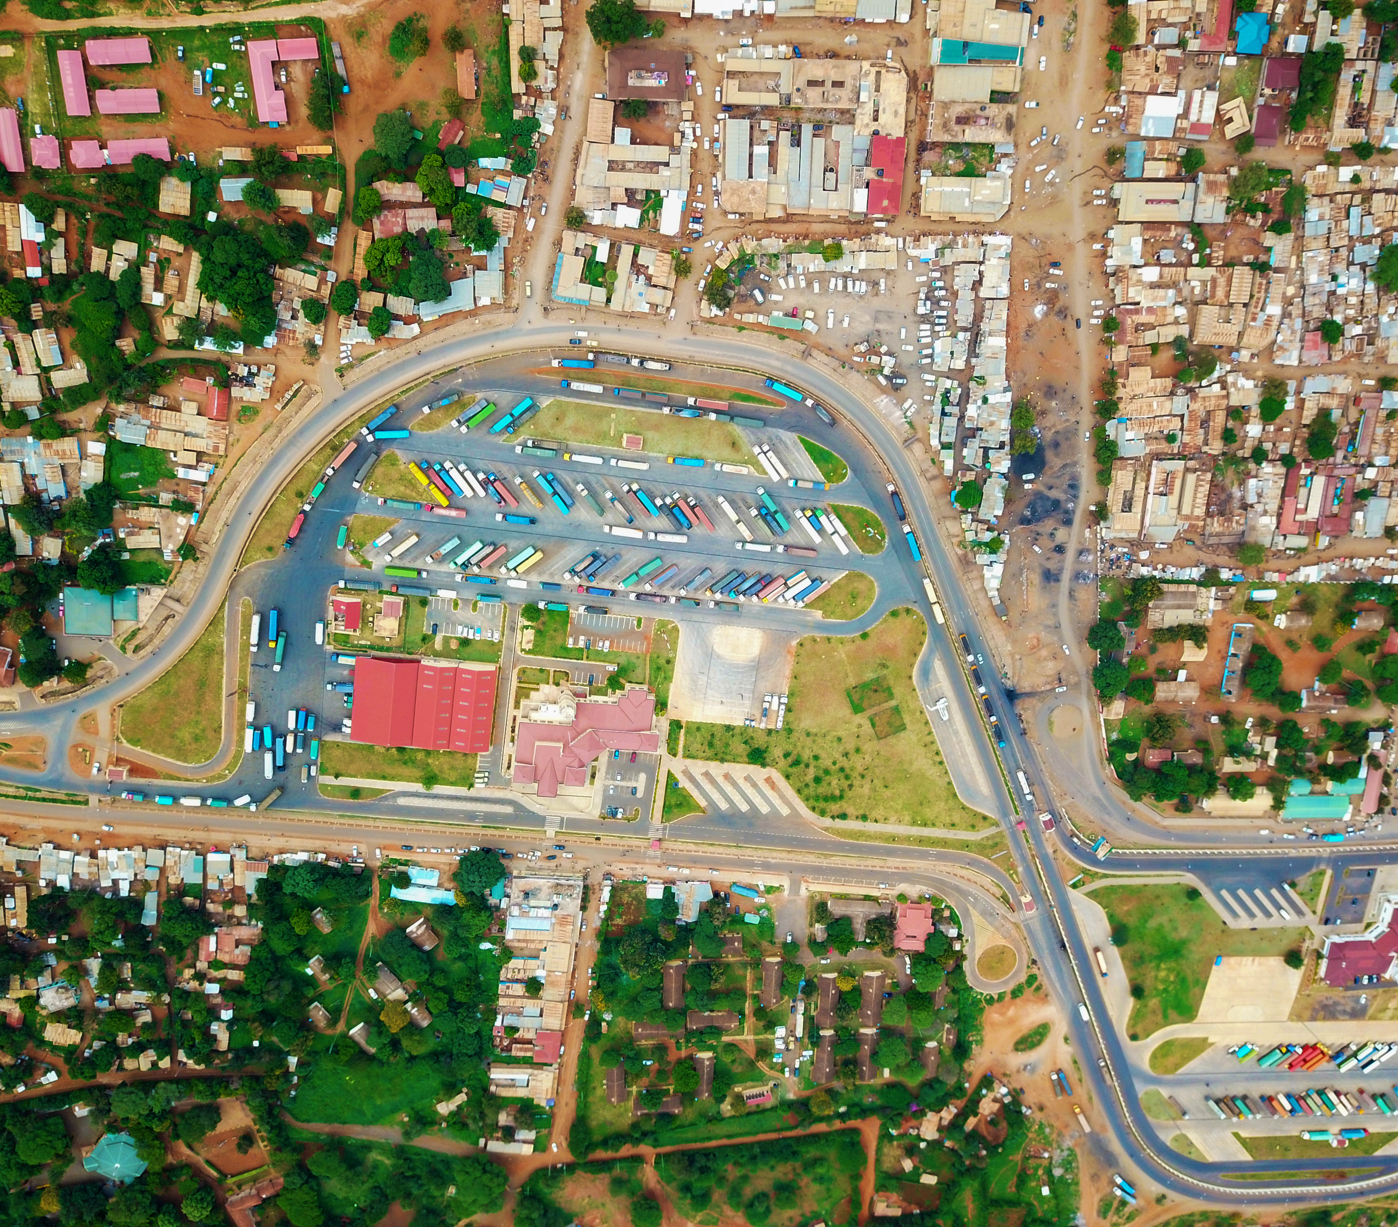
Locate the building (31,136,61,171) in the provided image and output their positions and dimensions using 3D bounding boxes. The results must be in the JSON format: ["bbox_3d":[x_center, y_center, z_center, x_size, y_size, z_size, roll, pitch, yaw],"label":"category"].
[{"bbox_3d":[-232.935,-164.259,438.270,9.186,5.000,10.325,-1,108,-6],"label":"building"}]

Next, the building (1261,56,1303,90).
[{"bbox_3d":[226.930,-209.410,476.840,14.040,5.500,10.350,-3,109,-6],"label":"building"}]

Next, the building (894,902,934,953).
[{"bbox_3d":[103.000,149.660,586.160,19.480,6.000,28.960,-3,109,-6],"label":"building"}]

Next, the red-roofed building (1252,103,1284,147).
[{"bbox_3d":[223.310,-191.380,482.660,9.740,5.500,14.600,-2,109,-6],"label":"red-roofed building"}]

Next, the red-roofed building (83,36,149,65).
[{"bbox_3d":[-203.271,-197.013,431.436,20.593,4.600,7.615,-6,108,-5],"label":"red-roofed building"}]

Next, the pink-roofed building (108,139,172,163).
[{"bbox_3d":[-200.010,-165.230,439.640,20.520,4.800,7.720,-5,110,-5],"label":"pink-roofed building"}]

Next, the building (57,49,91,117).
[{"bbox_3d":[-219.760,-186.491,432.920,7.736,4.600,20.915,-3,108,-5],"label":"building"}]

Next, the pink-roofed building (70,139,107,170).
[{"bbox_3d":[-218.649,-164.238,439.877,10.134,5.000,8.887,-4,108,-5],"label":"pink-roofed building"}]

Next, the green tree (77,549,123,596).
[{"bbox_3d":[-234.617,-16.330,481.743,16.704,11.000,18.268,0,107,-6],"label":"green tree"}]

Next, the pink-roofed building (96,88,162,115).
[{"bbox_3d":[-201.310,-180.750,434.080,20.390,4.800,7.840,-4,109,-6],"label":"pink-roofed building"}]

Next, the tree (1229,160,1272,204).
[{"bbox_3d":[217.194,-170.331,484.924,16.974,8.500,14.638,0,107,-6],"label":"tree"}]

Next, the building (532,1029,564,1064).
[{"bbox_3d":[-71.850,206.130,584.390,11.470,5.500,16.990,6,108,-9],"label":"building"}]

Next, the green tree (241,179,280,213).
[{"bbox_3d":[-159.290,-152.060,447.040,12.500,9.000,12.500,-2,109,-6],"label":"green tree"}]

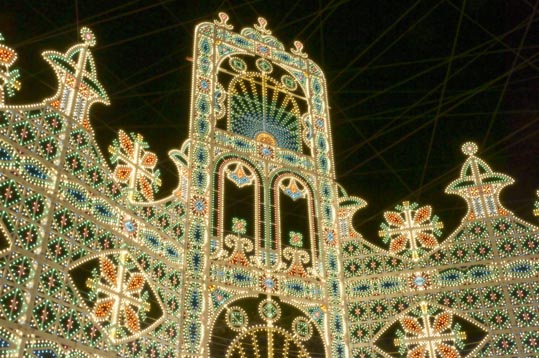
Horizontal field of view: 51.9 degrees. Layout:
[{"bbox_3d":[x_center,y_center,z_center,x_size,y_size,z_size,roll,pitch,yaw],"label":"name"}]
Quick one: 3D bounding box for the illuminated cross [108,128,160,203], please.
[{"bbox_3d":[-3.537,-0.327,14.742,0.150,2.110,2.040,-17,-35,24],"label":"illuminated cross"}]

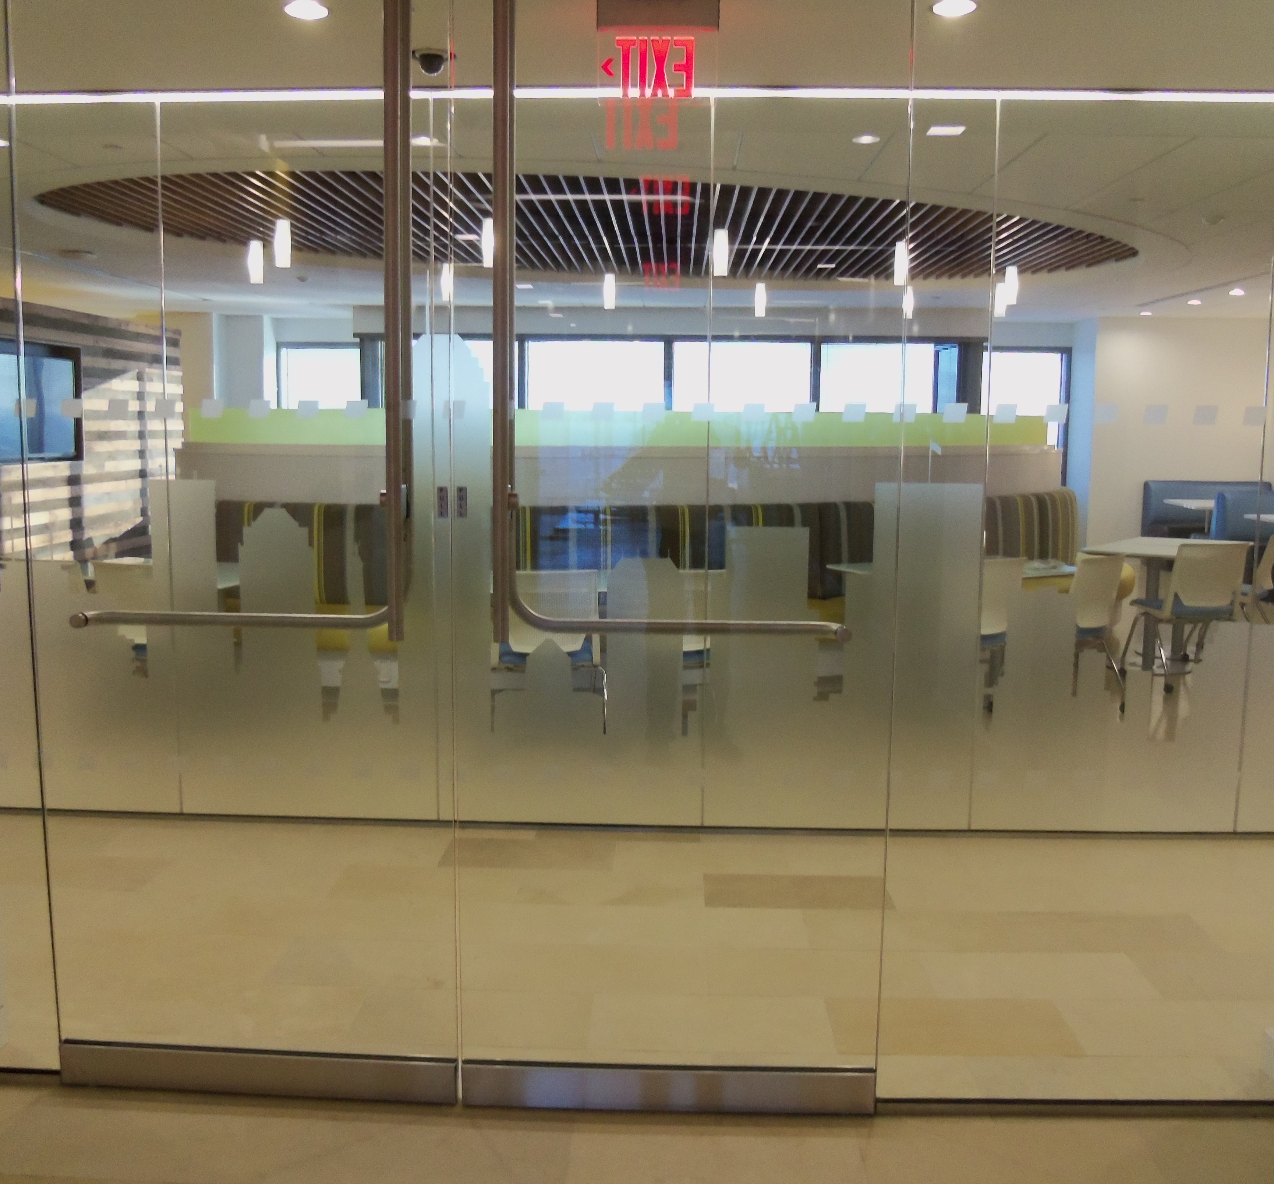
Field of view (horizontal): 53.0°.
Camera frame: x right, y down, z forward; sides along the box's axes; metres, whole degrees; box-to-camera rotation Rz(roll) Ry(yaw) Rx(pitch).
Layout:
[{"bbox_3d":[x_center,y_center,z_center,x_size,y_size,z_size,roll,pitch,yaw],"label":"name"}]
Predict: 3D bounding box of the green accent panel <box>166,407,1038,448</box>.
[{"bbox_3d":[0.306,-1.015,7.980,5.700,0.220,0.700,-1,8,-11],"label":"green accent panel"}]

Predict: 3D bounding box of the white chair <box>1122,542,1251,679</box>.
[{"bbox_3d":[3.222,0.128,7.489,0.530,0.860,0.560,-2,8,-17],"label":"white chair"}]

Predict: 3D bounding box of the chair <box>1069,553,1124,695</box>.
[{"bbox_3d":[2.255,0.214,6.758,0.530,0.860,0.560,-5,9,-38],"label":"chair"}]

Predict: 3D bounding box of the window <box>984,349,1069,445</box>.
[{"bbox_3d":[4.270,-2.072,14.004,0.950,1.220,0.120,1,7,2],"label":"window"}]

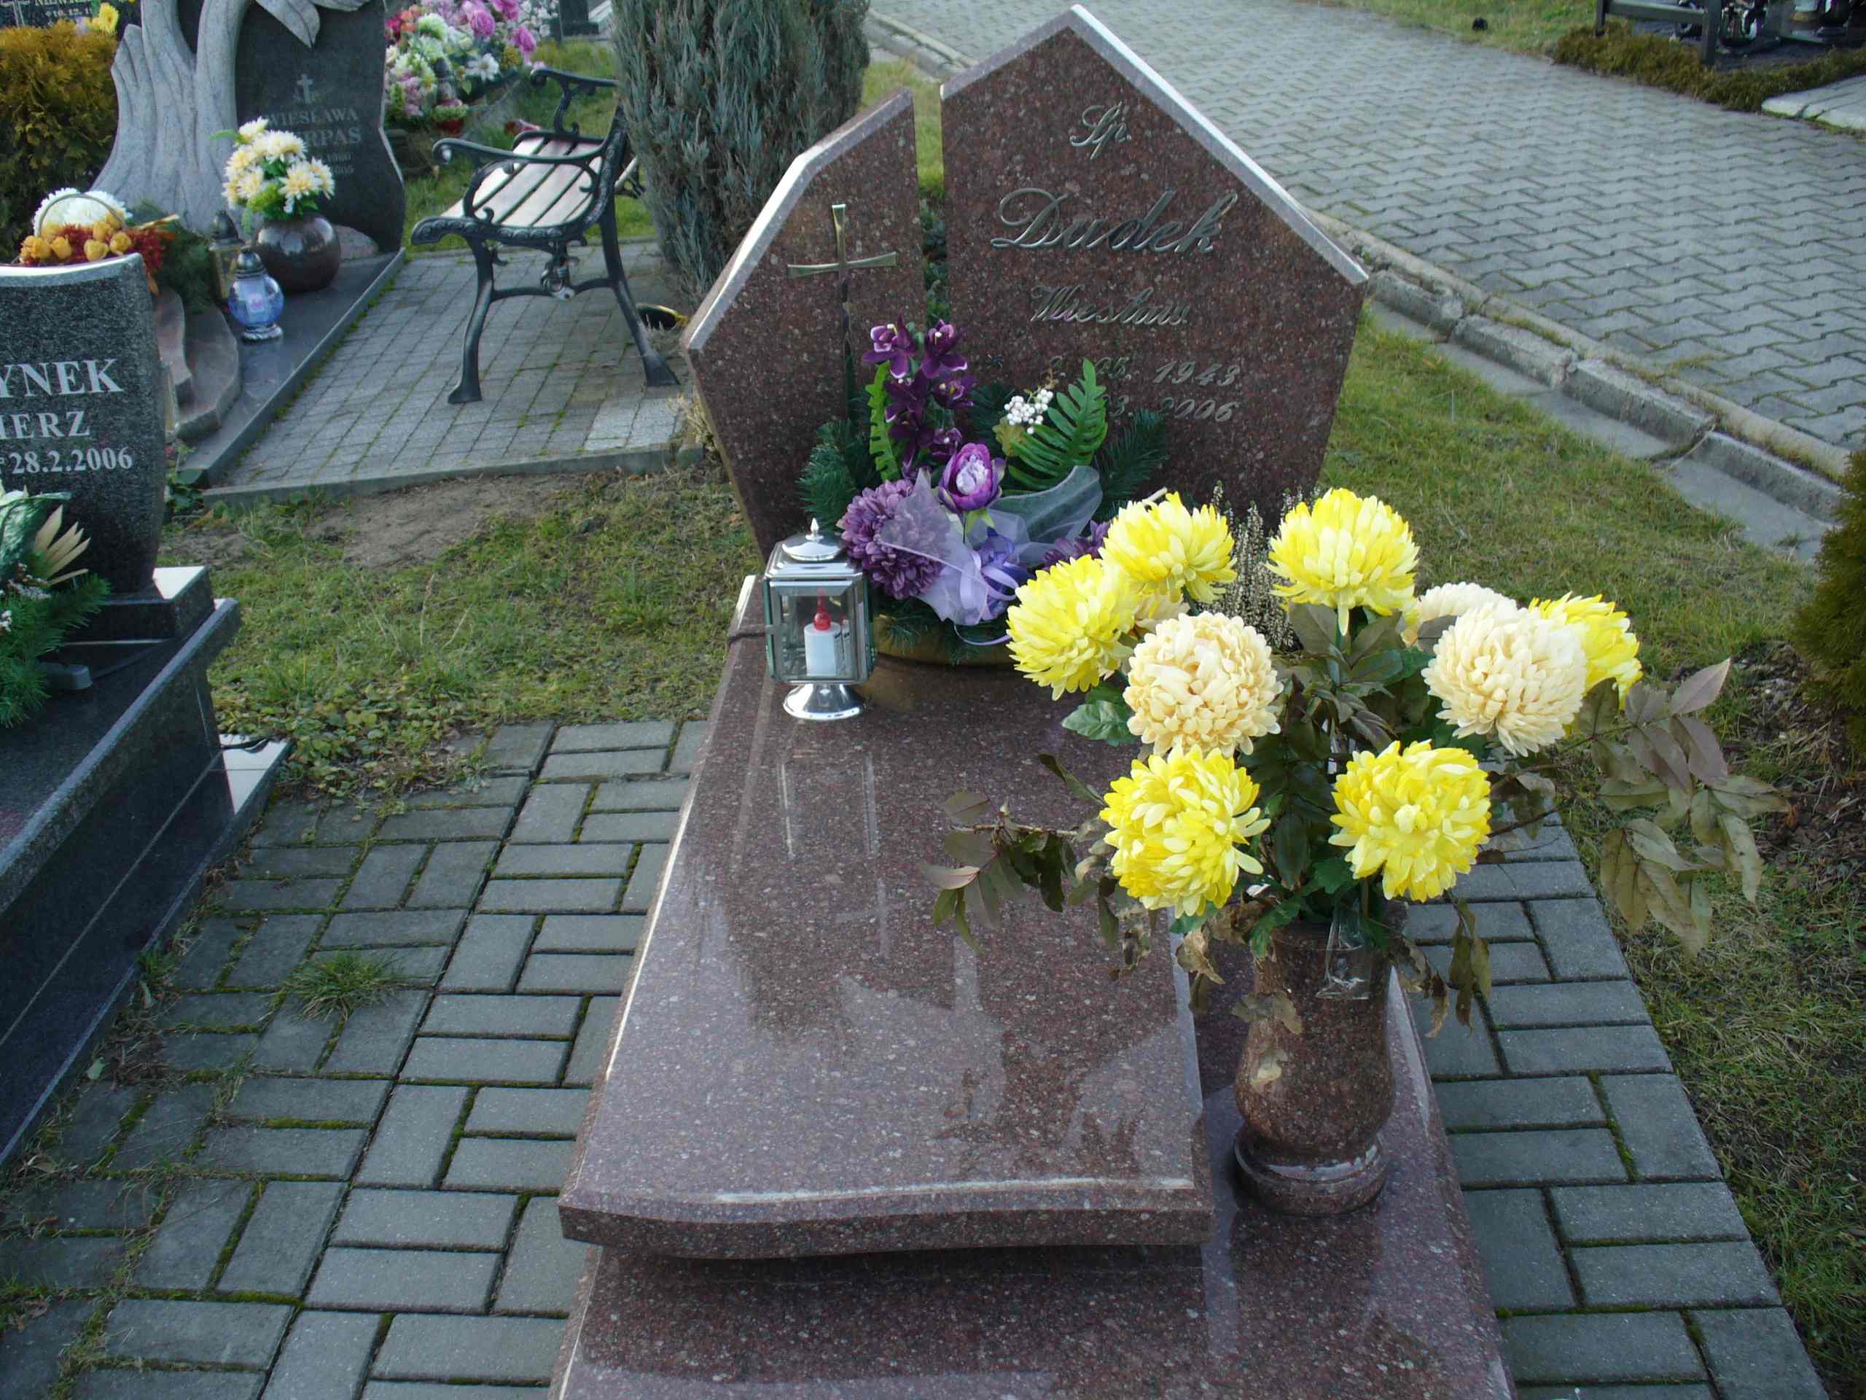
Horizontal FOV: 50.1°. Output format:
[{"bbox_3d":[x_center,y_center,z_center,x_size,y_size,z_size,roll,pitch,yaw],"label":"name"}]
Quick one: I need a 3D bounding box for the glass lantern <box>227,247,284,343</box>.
[{"bbox_3d":[-1.883,-1.131,5.542,0.148,0.250,0.148,0,26,3],"label":"glass lantern"}]

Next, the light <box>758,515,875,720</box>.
[{"bbox_3d":[-0.166,-0.127,2.912,0.155,0.292,0.155,0,26,3],"label":"light"}]

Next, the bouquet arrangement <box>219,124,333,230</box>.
[{"bbox_3d":[-1.923,-1.536,5.858,0.320,0.330,0.290,0,26,3],"label":"bouquet arrangement"}]

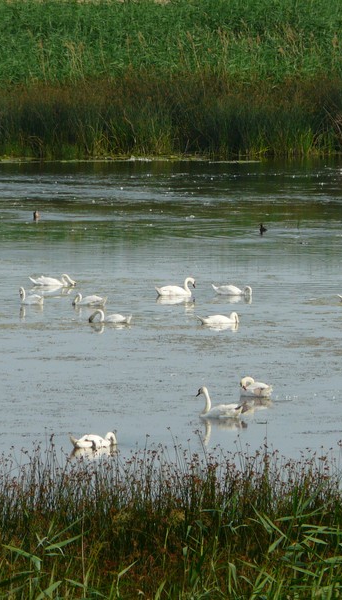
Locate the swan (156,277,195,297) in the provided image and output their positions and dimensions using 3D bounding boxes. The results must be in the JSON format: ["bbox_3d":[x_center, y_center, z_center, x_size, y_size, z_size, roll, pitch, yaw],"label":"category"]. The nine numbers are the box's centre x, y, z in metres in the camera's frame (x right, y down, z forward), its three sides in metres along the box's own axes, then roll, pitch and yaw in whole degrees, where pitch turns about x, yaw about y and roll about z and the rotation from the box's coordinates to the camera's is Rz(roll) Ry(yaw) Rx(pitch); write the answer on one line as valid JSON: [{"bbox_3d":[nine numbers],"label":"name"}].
[{"bbox_3d":[0.115,-0.335,214.800,1.040,0.480,0.430,1,4,15],"label":"swan"}]

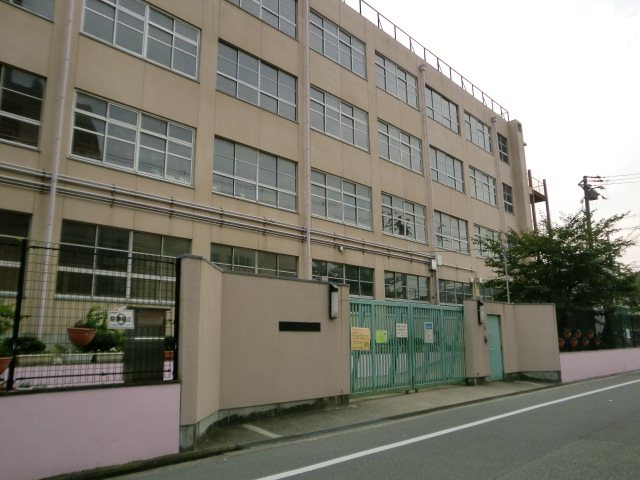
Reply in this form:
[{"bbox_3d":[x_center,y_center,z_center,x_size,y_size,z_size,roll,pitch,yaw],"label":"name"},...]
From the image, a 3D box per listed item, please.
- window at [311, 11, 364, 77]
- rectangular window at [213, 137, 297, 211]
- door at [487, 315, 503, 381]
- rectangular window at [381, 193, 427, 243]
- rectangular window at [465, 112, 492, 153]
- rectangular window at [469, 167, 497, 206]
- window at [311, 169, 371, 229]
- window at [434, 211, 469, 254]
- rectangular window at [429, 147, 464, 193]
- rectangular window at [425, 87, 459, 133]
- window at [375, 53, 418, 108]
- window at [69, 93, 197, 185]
[{"bbox_3d":[0.870,-8.900,22.053,0.150,1.947,3.745,-13,-17,43],"label":"window"},{"bbox_3d":[-2.205,-2.237,17.277,0.150,1.992,3.761,-12,-17,43],"label":"rectangular window"},{"bbox_3d":[5.479,3.362,15.038,0.955,2.005,0.100,11,-17,-43],"label":"door"},{"bbox_3d":[4.165,-0.995,23.585,0.150,1.995,3.773,-13,-17,43],"label":"rectangular window"},{"bbox_3d":[10.373,-6.946,31.383,0.150,1.947,3.615,-13,-17,43],"label":"rectangular window"},{"bbox_3d":[10.420,-3.314,30.576,0.150,2.021,3.615,-13,-17,43],"label":"rectangular window"},{"bbox_3d":[0.970,-1.610,20.425,0.150,1.992,3.771,-12,-17,43],"label":"window"},{"bbox_3d":[7.337,-0.343,26.700,0.150,1.995,3.628,-13,-17,43],"label":"window"},{"bbox_3d":[7.291,-3.958,27.504,0.150,2.021,3.628,-13,-17,43],"label":"rectangular window"},{"bbox_3d":[7.245,-7.589,28.312,0.150,1.947,3.628,-13,-17,43],"label":"rectangular window"},{"bbox_3d":[4.070,-8.198,25.147,0.150,1.946,3.724,-12,-17,43],"label":"window"},{"bbox_3d":[-5.338,-2.856,14.171,0.150,1.992,3.686,-12,-17,43],"label":"window"}]

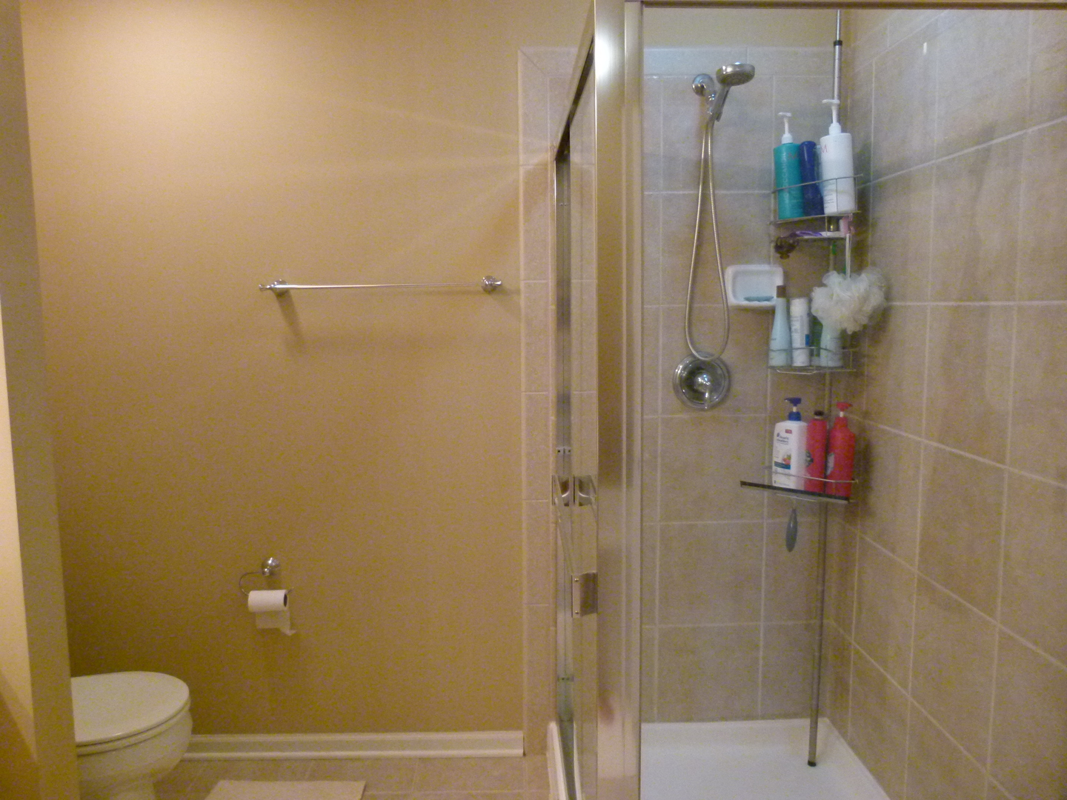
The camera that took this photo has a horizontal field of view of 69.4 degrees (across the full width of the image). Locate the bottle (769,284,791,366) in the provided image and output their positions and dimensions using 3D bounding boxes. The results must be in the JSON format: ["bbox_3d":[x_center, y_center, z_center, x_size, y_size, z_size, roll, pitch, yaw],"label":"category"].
[{"bbox_3d":[0.668,-0.200,2.075,0.057,0.215,0.057,5,9,38],"label":"bottle"}]

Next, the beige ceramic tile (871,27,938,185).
[{"bbox_3d":[0.948,-0.747,1.963,0.010,0.329,0.326,-1,7,-2],"label":"beige ceramic tile"}]

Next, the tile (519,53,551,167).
[{"bbox_3d":[0.004,-0.829,2.201,0.084,0.312,0.012,-1,7,-2],"label":"tile"}]

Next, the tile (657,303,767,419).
[{"bbox_3d":[0.541,-0.113,2.302,0.325,0.325,0.012,-1,7,-2],"label":"tile"}]

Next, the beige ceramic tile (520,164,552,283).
[{"bbox_3d":[0.005,-0.518,2.272,0.080,0.329,0.010,-1,7,-2],"label":"beige ceramic tile"}]

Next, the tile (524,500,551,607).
[{"bbox_3d":[0.010,0.466,2.346,0.079,0.323,0.010,-1,7,-1],"label":"tile"}]

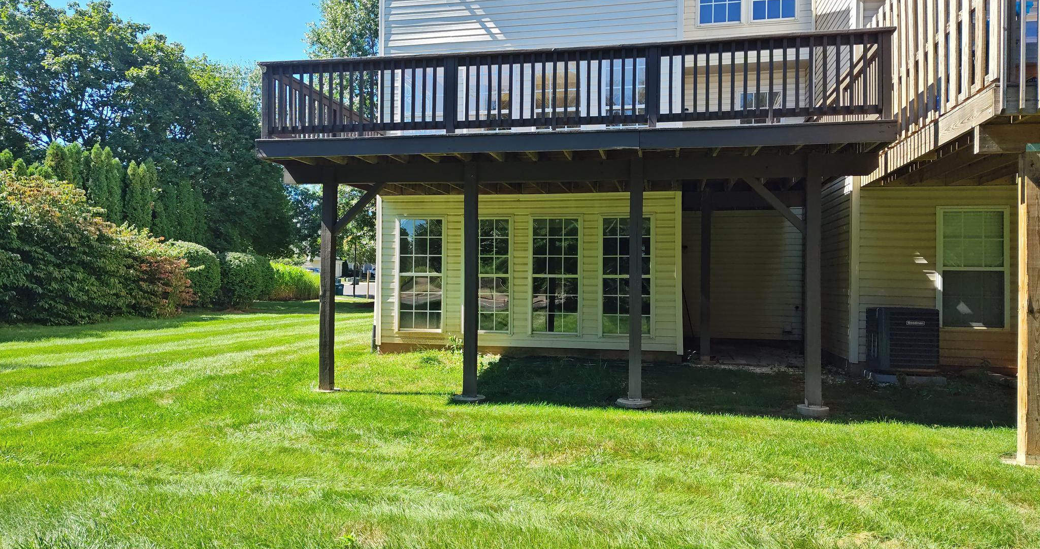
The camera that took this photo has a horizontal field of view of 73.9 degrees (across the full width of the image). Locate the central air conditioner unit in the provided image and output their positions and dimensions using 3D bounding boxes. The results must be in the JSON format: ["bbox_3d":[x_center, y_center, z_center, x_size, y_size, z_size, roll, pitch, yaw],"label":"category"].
[{"bbox_3d":[4.958,0.840,8.984,0.670,0.823,0.670,1,0,12],"label":"central air conditioner unit"}]

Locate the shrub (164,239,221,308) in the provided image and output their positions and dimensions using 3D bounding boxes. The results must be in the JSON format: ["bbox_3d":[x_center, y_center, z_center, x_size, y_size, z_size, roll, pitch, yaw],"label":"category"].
[{"bbox_3d":[-12.666,-0.016,26.500,2.350,2.617,2.300,1,0,-26],"label":"shrub"}]

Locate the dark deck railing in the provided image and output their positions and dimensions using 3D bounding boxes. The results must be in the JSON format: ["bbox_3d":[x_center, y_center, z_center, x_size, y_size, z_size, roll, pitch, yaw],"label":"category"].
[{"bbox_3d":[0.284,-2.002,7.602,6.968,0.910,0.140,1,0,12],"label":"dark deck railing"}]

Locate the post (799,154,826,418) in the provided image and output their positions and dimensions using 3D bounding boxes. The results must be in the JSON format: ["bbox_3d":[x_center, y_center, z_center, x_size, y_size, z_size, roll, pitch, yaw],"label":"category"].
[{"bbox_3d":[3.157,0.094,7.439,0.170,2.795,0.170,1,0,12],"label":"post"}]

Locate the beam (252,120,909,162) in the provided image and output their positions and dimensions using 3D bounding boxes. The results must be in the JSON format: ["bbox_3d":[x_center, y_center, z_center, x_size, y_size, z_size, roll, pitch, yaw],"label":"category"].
[{"bbox_3d":[0.286,-1.449,7.548,6.999,0.225,0.080,1,0,12],"label":"beam"}]

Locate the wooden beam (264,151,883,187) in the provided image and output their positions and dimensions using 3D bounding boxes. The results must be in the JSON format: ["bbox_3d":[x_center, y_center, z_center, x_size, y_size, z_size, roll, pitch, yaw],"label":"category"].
[{"bbox_3d":[0.415,-1.213,8.076,6.965,0.245,0.090,1,0,12],"label":"wooden beam"}]

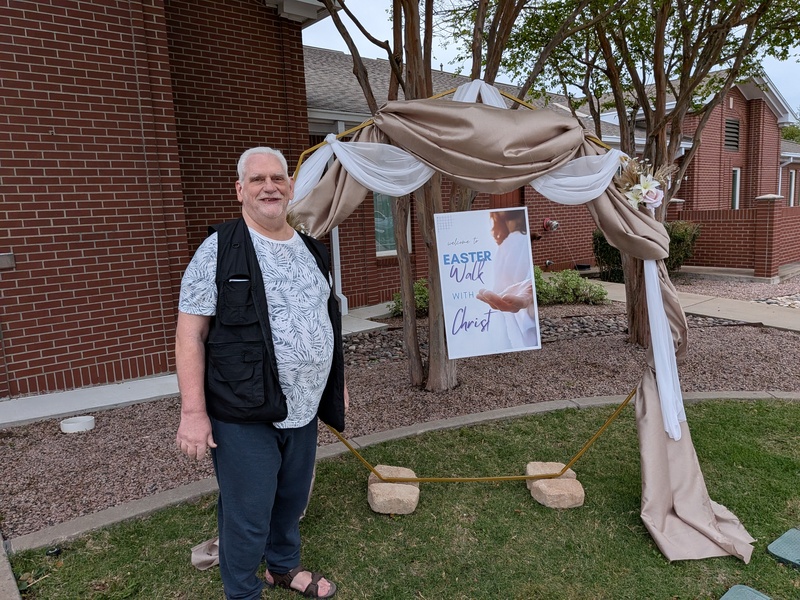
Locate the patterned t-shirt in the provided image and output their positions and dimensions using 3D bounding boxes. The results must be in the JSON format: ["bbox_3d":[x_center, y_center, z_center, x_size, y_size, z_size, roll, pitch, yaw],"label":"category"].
[{"bbox_3d":[-0.505,0.070,2.030,0.580,0.720,0.380,-10,11,-42],"label":"patterned t-shirt"}]

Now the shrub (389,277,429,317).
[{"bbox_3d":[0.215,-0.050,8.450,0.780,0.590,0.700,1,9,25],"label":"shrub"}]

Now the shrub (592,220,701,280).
[{"bbox_3d":[5.120,-1.000,11.500,1.250,1.230,1.950,-11,11,-44],"label":"shrub"}]

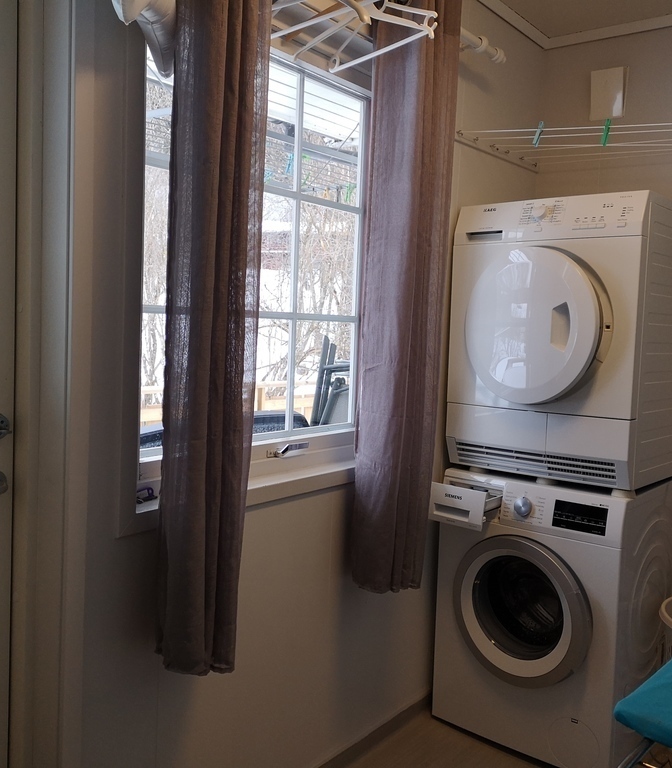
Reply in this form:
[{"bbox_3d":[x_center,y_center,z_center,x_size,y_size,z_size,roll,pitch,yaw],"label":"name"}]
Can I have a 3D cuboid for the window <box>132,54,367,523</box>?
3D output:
[{"bbox_3d":[-0.153,-0.309,1.999,0.110,1.155,0.960,5,5,37],"label":"window"}]

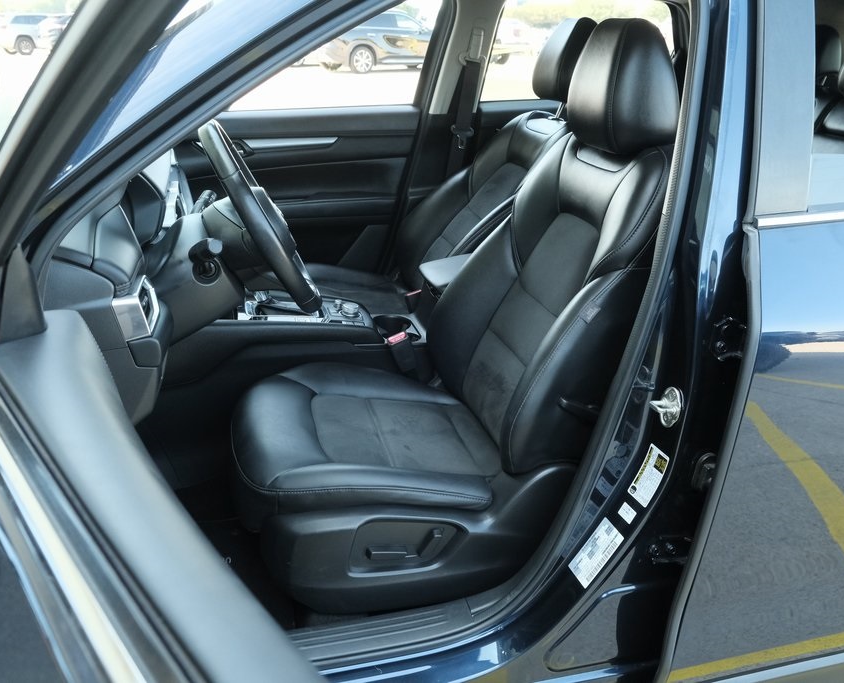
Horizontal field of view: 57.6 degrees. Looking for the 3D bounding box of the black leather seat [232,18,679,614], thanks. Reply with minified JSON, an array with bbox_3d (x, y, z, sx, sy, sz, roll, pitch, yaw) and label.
[{"bbox_3d":[0.064,-0.073,1.463,0.850,1.000,0.540,-6,23,-13],"label":"black leather seat"}]

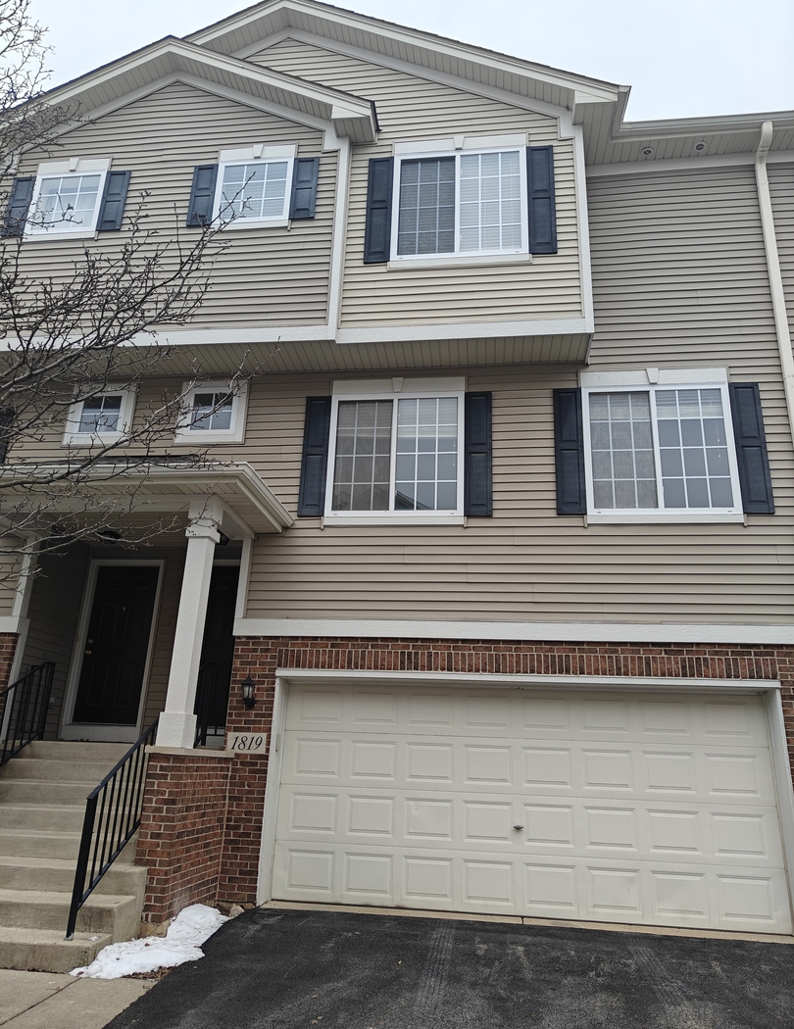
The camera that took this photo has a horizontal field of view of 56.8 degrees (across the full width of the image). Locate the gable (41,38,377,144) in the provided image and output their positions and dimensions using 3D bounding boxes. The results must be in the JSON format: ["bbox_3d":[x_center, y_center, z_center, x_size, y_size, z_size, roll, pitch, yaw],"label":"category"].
[{"bbox_3d":[-2.822,-5.336,9.414,5.200,1.620,0.600,0,-18,8],"label":"gable"}]

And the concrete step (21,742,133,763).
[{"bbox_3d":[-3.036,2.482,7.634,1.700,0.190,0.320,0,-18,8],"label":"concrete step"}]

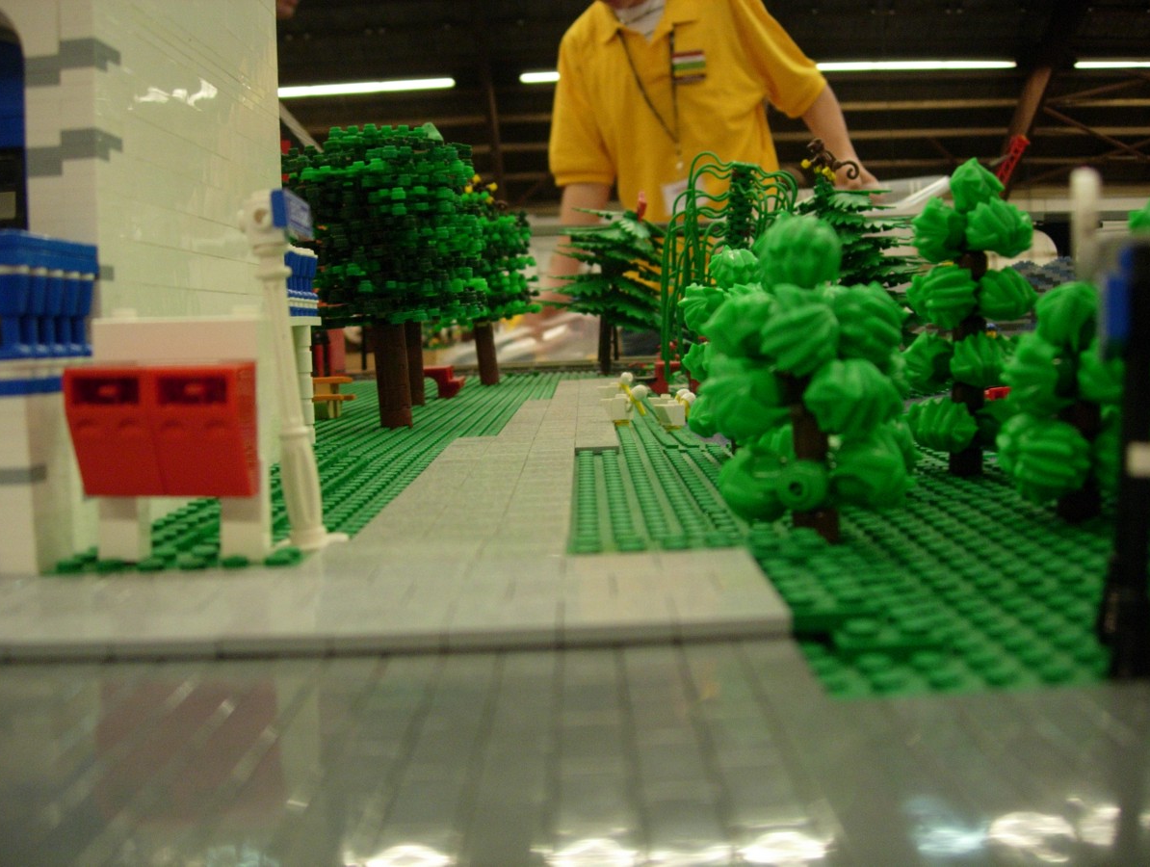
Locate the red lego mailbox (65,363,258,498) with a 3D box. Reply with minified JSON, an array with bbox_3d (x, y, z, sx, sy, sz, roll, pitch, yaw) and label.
[{"bbox_3d":[-0.078,0.000,0.240,0.032,0.026,0.011,-2,5,1],"label":"red lego mailbox"}]

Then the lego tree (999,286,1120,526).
[{"bbox_3d":[0.114,-0.007,0.288,0.037,0.054,0.037,-2,5,1],"label":"lego tree"}]

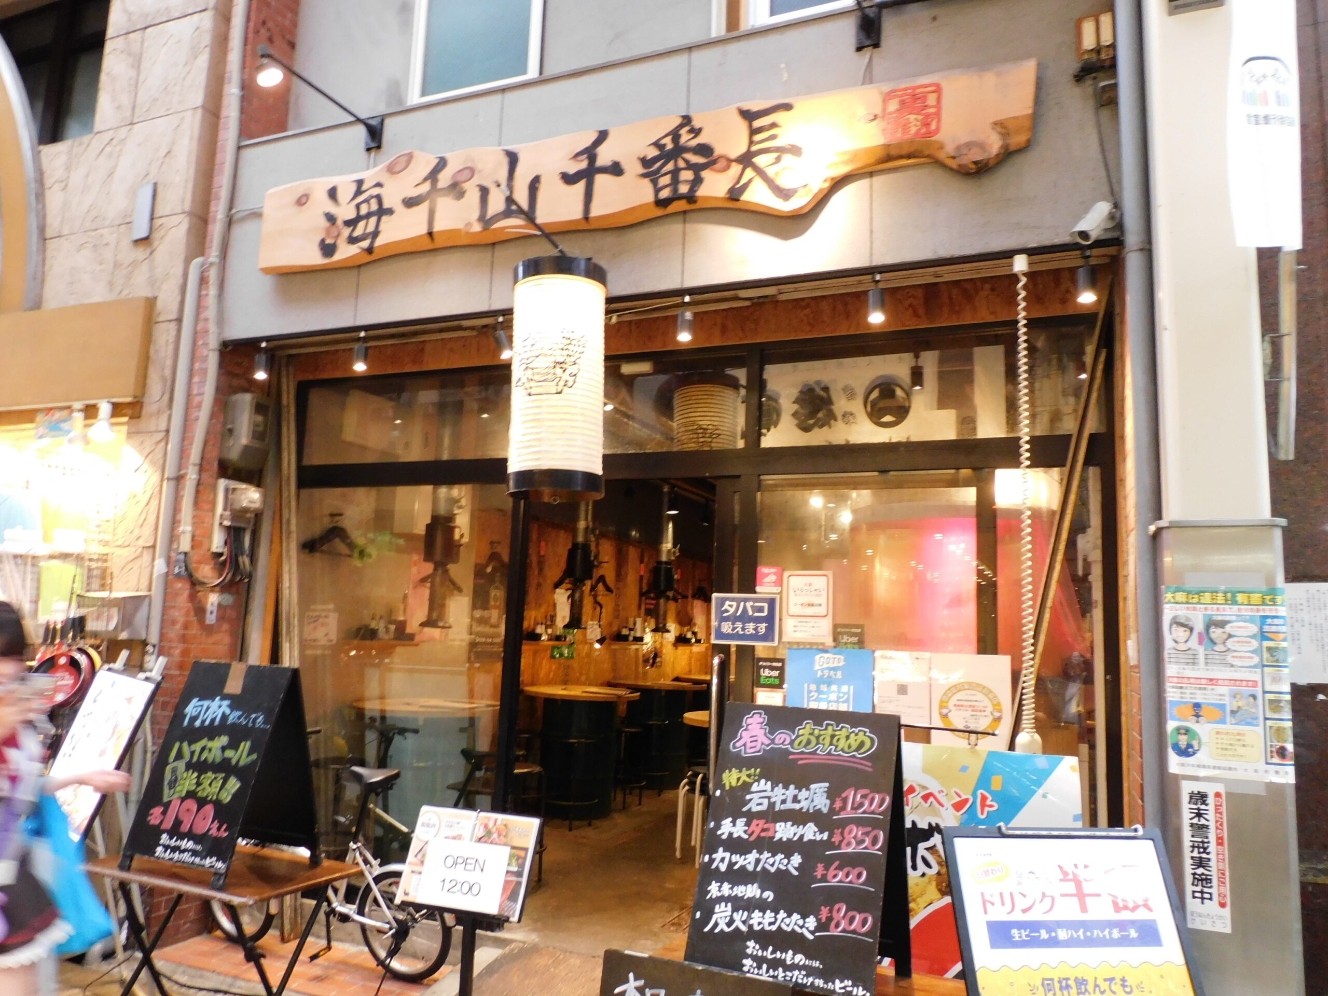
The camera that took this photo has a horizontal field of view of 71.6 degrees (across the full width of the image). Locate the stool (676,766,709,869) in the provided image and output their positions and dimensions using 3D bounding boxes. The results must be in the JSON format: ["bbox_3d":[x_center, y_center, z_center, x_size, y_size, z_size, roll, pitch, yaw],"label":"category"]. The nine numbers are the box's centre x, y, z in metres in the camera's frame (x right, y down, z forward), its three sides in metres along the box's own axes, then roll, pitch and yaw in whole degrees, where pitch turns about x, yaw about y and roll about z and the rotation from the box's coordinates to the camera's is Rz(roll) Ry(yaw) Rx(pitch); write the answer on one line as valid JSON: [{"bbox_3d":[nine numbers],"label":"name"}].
[{"bbox_3d":[0.265,1.996,5.794,0.360,0.560,0.360,-1,-8,23],"label":"stool"}]

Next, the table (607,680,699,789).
[{"bbox_3d":[-0.075,2.172,8.501,0.910,0.910,0.910,2,-8,0],"label":"table"}]

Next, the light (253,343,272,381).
[{"bbox_3d":[-1.973,-0.669,4.518,0.065,0.180,0.065,-1,-8,22],"label":"light"}]

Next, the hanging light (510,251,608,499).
[{"bbox_3d":[-0.398,-0.438,3.485,0.335,0.865,0.335,2,-8,3],"label":"hanging light"}]

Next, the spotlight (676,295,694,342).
[{"bbox_3d":[0.085,-0.715,3.677,0.062,0.185,0.065,2,-7,0],"label":"spotlight"}]

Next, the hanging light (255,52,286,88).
[{"bbox_3d":[-1.603,-1.735,3.755,0.115,0.115,0.115,-24,-2,-12],"label":"hanging light"}]

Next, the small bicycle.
[{"bbox_3d":[-1.513,1.620,4.198,1.500,1.000,0.520,-1,-8,22],"label":"small bicycle"}]

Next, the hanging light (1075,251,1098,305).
[{"bbox_3d":[1.422,-0.739,3.095,0.063,0.170,0.063,-1,-8,23],"label":"hanging light"}]

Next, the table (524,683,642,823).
[{"bbox_3d":[-0.656,1.962,7.152,0.910,0.920,0.910,2,-8,0],"label":"table"}]

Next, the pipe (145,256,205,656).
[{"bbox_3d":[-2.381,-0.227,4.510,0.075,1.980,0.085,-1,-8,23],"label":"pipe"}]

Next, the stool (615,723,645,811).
[{"bbox_3d":[-0.269,2.127,7.333,0.315,0.580,0.315,2,-7,0],"label":"stool"}]

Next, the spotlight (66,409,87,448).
[{"bbox_3d":[-2.941,-0.353,4.612,0.125,0.200,0.135,-1,-8,22],"label":"spotlight"}]

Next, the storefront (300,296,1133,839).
[{"bbox_3d":[-0.175,0.639,4.203,4.070,2.650,0.150,-1,-8,22],"label":"storefront"}]

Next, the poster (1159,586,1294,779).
[{"bbox_3d":[1.550,0.505,2.536,0.300,0.515,0.030,-2,-9,28],"label":"poster"}]

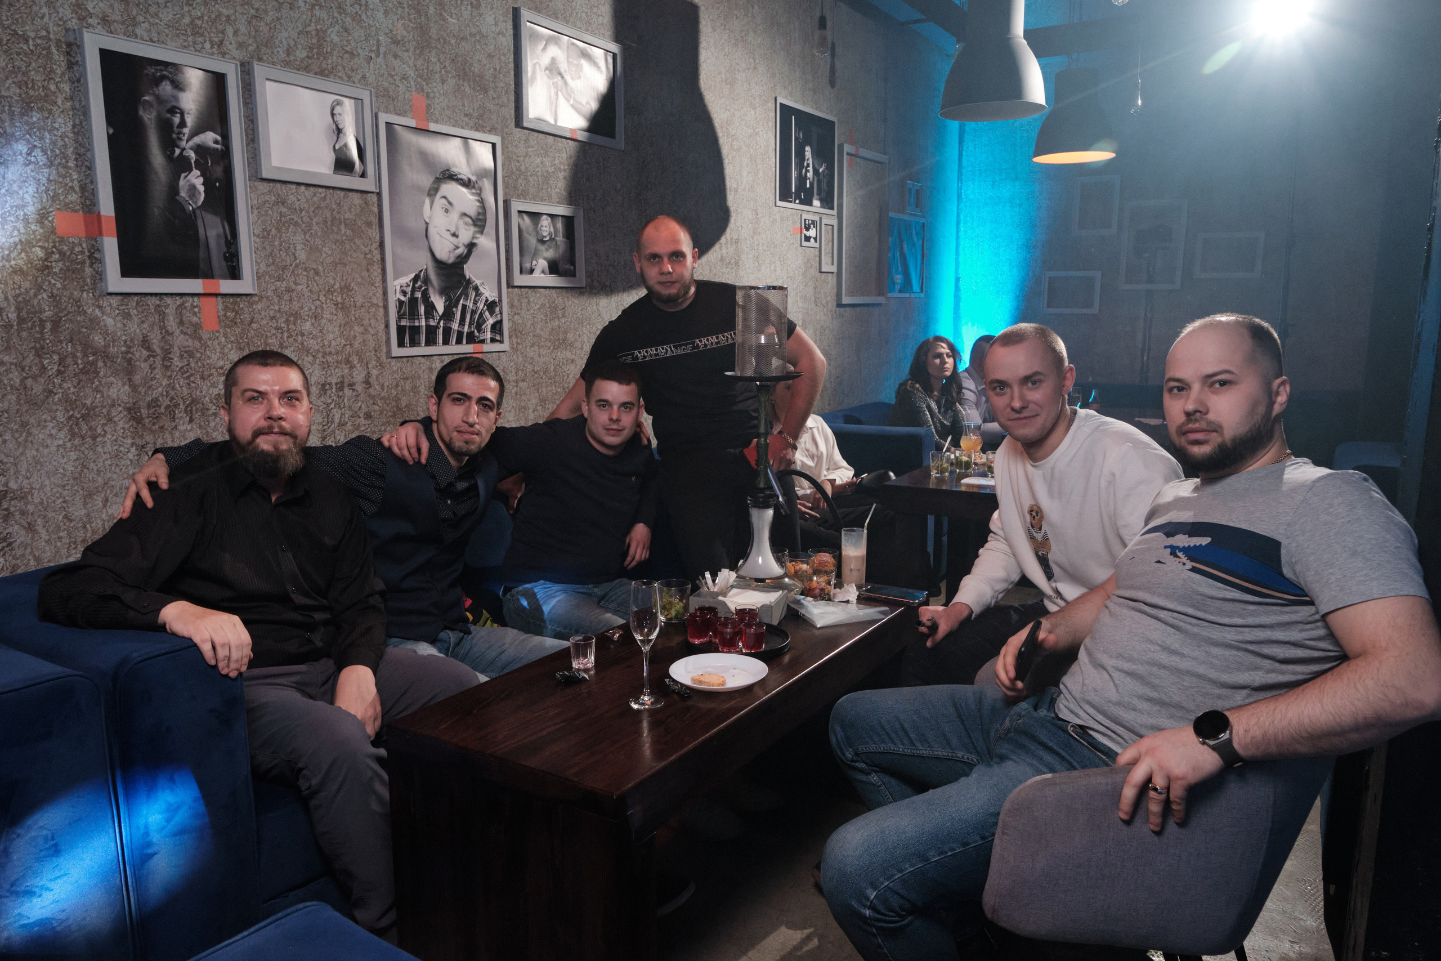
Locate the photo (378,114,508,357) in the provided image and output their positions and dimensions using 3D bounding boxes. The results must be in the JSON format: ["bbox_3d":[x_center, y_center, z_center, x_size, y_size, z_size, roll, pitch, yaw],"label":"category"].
[{"bbox_3d":[-0.864,-0.752,3.035,0.030,0.697,0.479,7,12,33],"label":"photo"}]

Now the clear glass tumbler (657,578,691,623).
[{"bbox_3d":[-0.108,0.286,2.281,0.079,0.086,0.079,0,10,0],"label":"clear glass tumbler"}]

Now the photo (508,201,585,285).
[{"bbox_3d":[-0.587,-0.795,3.260,0.028,0.270,0.348,7,12,32],"label":"photo"}]

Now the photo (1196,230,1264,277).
[{"bbox_3d":[3.020,-1.332,5.702,0.354,0.265,0.028,7,12,32],"label":"photo"}]

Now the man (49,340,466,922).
[{"bbox_3d":[-0.900,0.385,1.957,0.840,1.260,0.850,-6,12,-31],"label":"man"}]

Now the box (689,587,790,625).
[{"bbox_3d":[0.042,0.282,2.205,0.196,0.052,0.120,4,10,17],"label":"box"}]

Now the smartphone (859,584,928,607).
[{"bbox_3d":[0.439,0.292,2.446,0.155,0.011,0.080,6,11,29],"label":"smartphone"}]

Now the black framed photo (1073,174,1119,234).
[{"bbox_3d":[2.380,-1.728,6.055,0.253,0.356,0.028,7,12,32],"label":"black framed photo"}]

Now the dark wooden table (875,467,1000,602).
[{"bbox_3d":[1.157,0.301,4.062,0.600,0.700,1.150,5,11,28],"label":"dark wooden table"}]

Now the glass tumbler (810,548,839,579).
[{"bbox_3d":[0.262,0.223,2.455,0.077,0.078,0.077,0,10,0],"label":"glass tumbler"}]

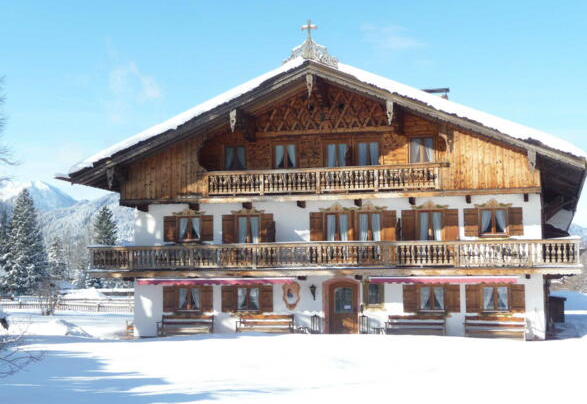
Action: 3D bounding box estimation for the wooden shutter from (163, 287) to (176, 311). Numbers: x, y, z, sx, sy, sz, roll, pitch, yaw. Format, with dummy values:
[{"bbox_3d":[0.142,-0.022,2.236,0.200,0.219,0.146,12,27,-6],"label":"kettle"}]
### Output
[{"bbox_3d":[-4.640,3.666,39.468,0.552,0.961,0.060,-2,-5,15],"label":"wooden shutter"}]

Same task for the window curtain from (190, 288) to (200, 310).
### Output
[{"bbox_3d":[-3.759,3.740,40.314,0.410,0.840,0.080,-2,-6,16],"label":"window curtain"}]

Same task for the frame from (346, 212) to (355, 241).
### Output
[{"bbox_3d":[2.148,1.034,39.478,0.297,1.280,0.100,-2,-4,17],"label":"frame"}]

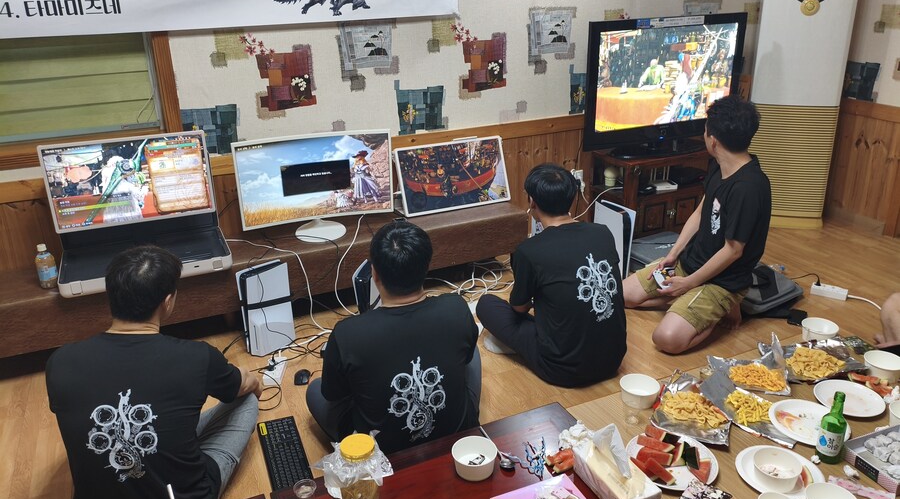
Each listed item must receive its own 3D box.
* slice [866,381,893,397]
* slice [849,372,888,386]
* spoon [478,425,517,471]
[{"bbox_3d":[1.381,0.450,2.174,0.050,0.032,0.090,-16,25,-34],"label":"slice"},{"bbox_3d":[1.375,0.429,2.232,0.120,0.032,0.045,7,22,24],"label":"slice"},{"bbox_3d":[0.133,0.555,1.886,0.042,0.028,0.210,-10,22,-21],"label":"spoon"}]

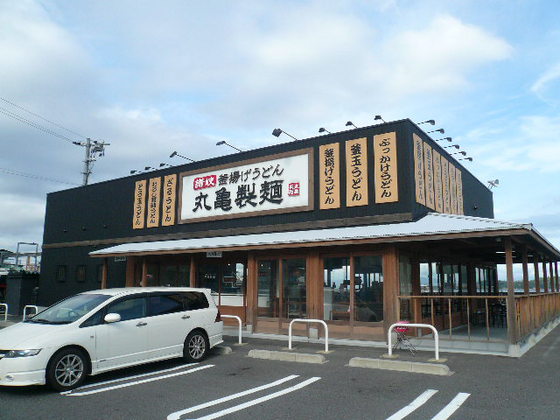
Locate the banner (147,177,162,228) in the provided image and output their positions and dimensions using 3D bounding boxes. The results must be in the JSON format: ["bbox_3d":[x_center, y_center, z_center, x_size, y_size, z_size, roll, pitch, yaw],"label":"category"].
[{"bbox_3d":[-5.328,-0.298,19.154,0.702,2.099,0.060,-6,-12,34],"label":"banner"}]

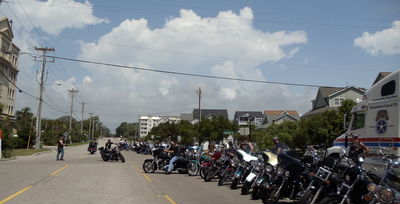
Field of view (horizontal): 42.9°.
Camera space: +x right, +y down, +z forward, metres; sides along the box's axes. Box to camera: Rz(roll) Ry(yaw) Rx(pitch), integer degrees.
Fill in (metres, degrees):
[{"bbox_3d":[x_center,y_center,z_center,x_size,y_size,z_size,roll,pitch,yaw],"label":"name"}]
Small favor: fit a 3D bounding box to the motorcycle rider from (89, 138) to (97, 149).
[{"bbox_3d":[-10.494,4.219,50.000,0.800,1.300,0.800,1,-4,-8],"label":"motorcycle rider"}]

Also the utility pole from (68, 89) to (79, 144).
[{"bbox_3d":[-28.132,3.084,112.000,2.400,12.400,0.400,1,-4,-10],"label":"utility pole"}]

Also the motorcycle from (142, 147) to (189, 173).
[{"bbox_3d":[-1.600,2.819,24.500,2.350,1.280,0.920,1,-4,0],"label":"motorcycle"}]

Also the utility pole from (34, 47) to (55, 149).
[{"bbox_3d":[-20.382,-0.584,66.000,2.550,13.200,0.420,2,-4,-10],"label":"utility pole"}]

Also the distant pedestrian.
[{"bbox_3d":[-10.040,3.359,36.800,0.600,1.770,0.550,2,-4,-17],"label":"distant pedestrian"}]

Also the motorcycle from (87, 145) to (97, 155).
[{"bbox_3d":[-10.615,4.591,50.200,0.930,1.330,2.400,1,-4,-8],"label":"motorcycle"}]

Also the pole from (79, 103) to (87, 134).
[{"bbox_3d":[-36.884,6.452,160.000,2.500,12.600,0.400,2,-4,-10],"label":"pole"}]

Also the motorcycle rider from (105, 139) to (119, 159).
[{"bbox_3d":[-6.092,3.217,34.800,0.850,1.360,0.720,-2,-5,34],"label":"motorcycle rider"}]

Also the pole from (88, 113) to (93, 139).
[{"bbox_3d":[-47.553,10.786,222.000,2.200,12.200,0.400,1,-4,-10],"label":"pole"}]

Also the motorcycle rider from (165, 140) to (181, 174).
[{"bbox_3d":[-1.305,2.678,24.400,0.820,1.550,0.650,1,-4,0],"label":"motorcycle rider"}]

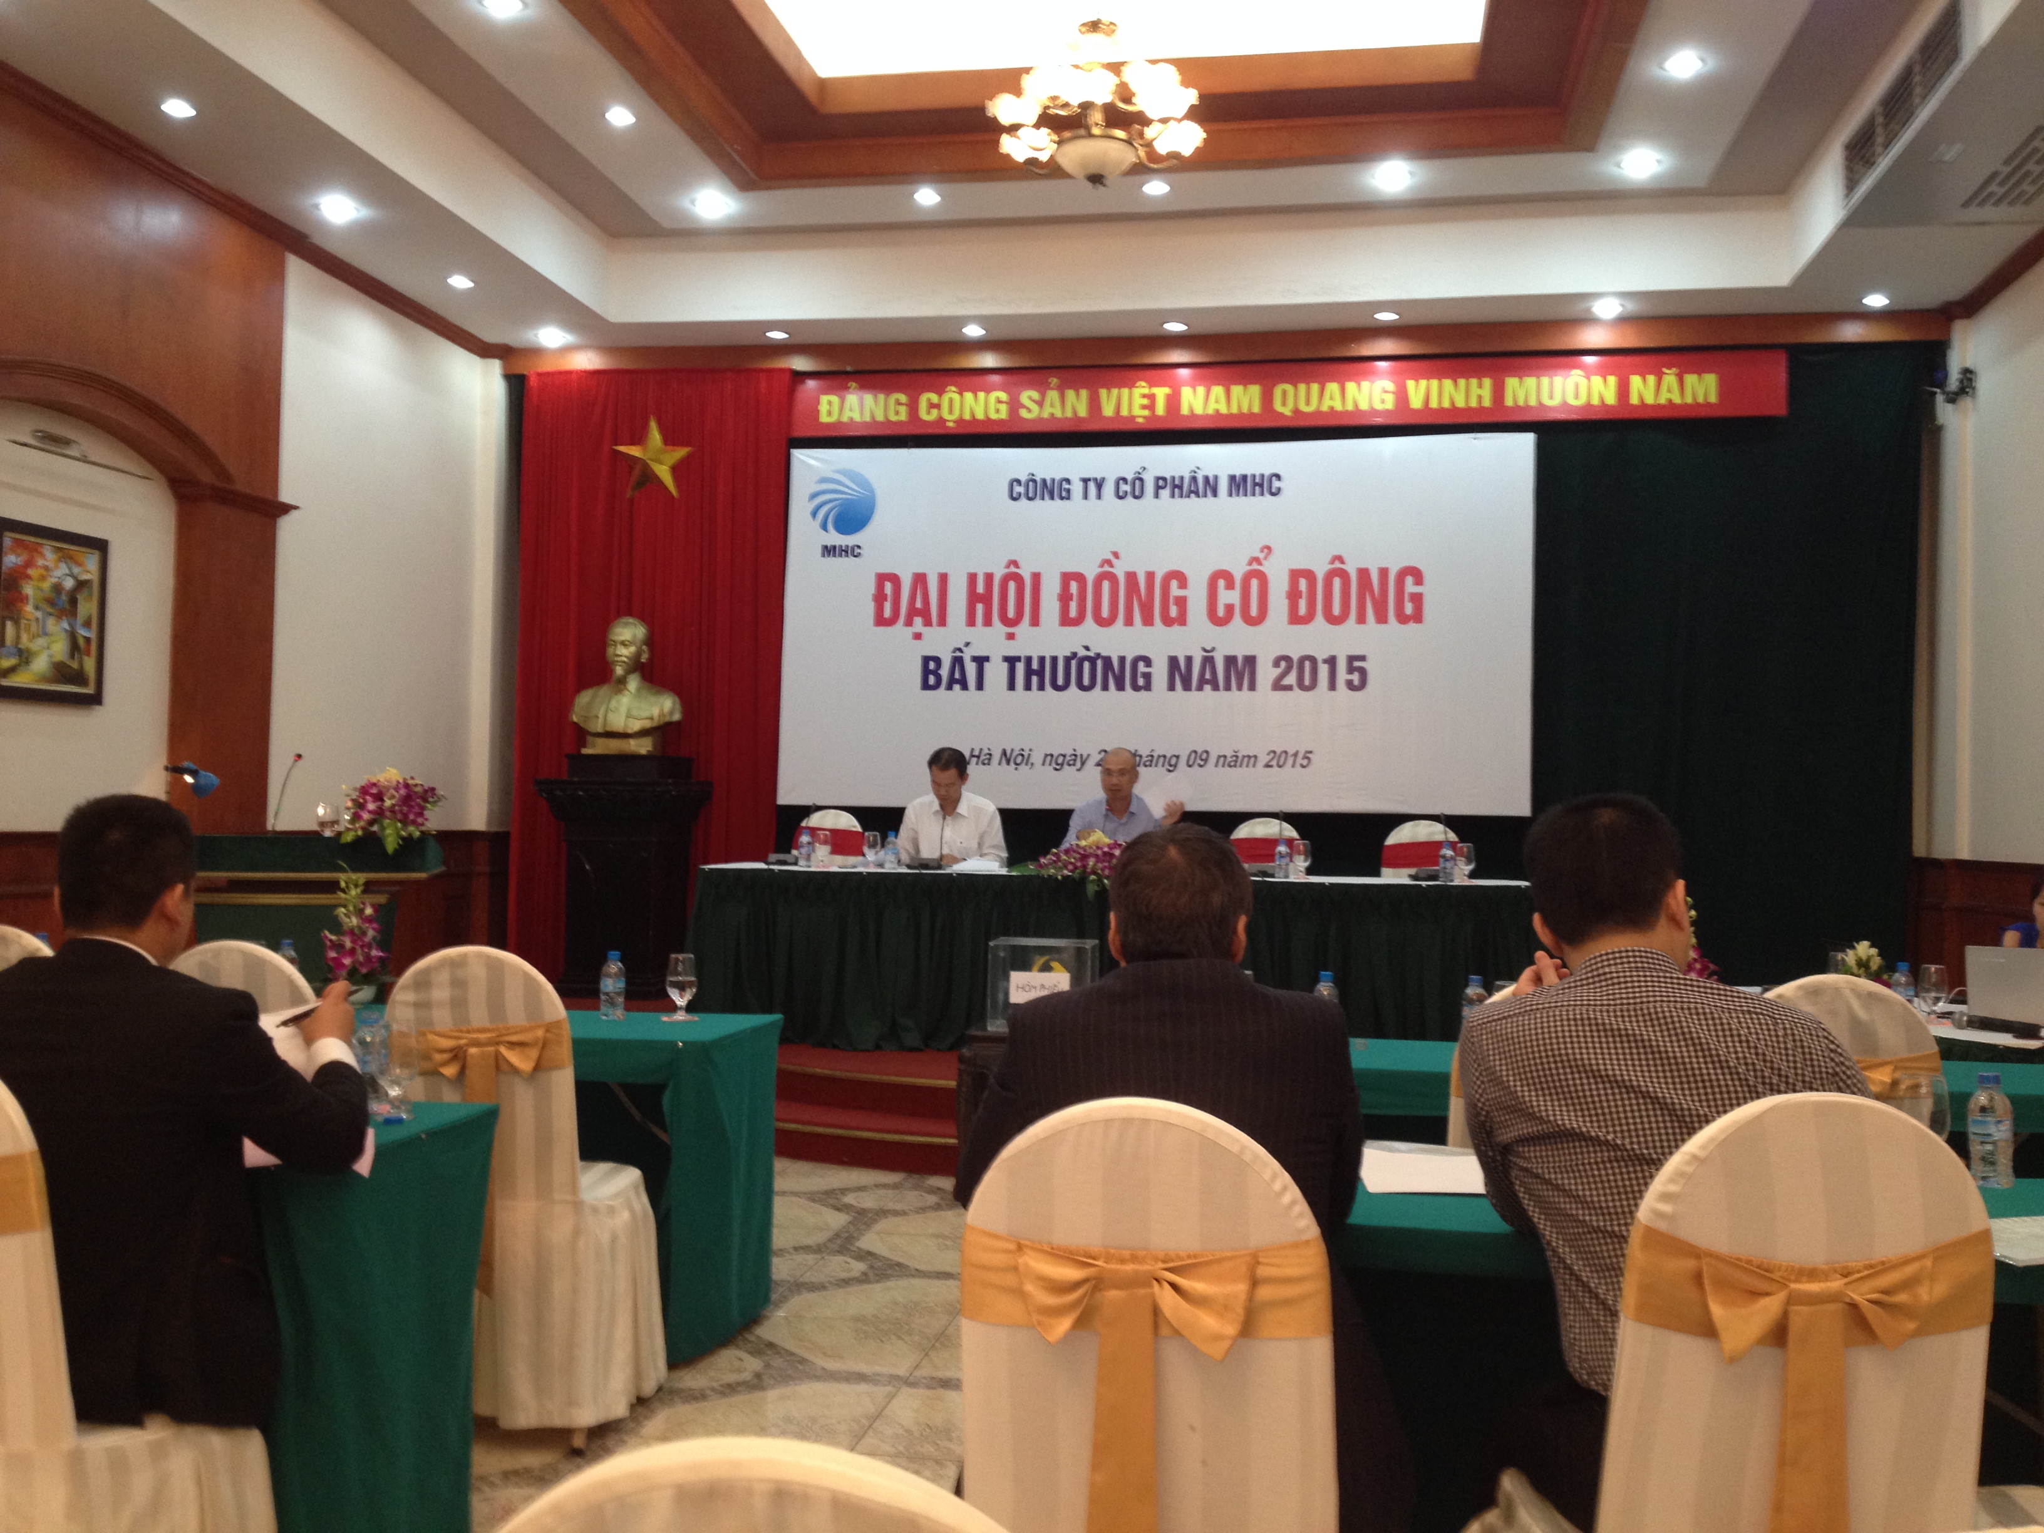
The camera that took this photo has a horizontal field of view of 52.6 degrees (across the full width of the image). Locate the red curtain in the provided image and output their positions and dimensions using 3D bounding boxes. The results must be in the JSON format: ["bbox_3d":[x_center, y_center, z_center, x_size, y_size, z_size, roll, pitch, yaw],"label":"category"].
[{"bbox_3d":[-2.185,-0.512,12.096,1.660,3.600,0.140,0,-2,9],"label":"red curtain"}]

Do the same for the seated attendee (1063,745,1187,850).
[{"bbox_3d":[0.457,0.580,9.453,0.560,1.330,0.780,0,-2,9],"label":"seated attendee"}]

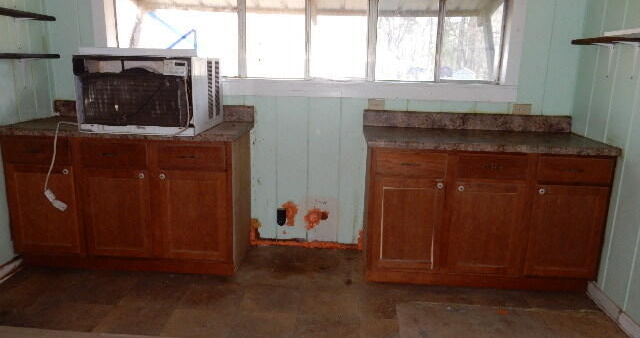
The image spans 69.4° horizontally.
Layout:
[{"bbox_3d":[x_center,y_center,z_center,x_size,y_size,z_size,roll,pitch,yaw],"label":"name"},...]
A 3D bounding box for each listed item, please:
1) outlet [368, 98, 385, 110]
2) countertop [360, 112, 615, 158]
[{"bbox_3d":[0.400,-0.448,3.229,0.116,0.074,0.012,2,13,3],"label":"outlet"},{"bbox_3d":[0.998,-0.242,2.919,1.413,0.148,0.635,2,13,3],"label":"countertop"}]

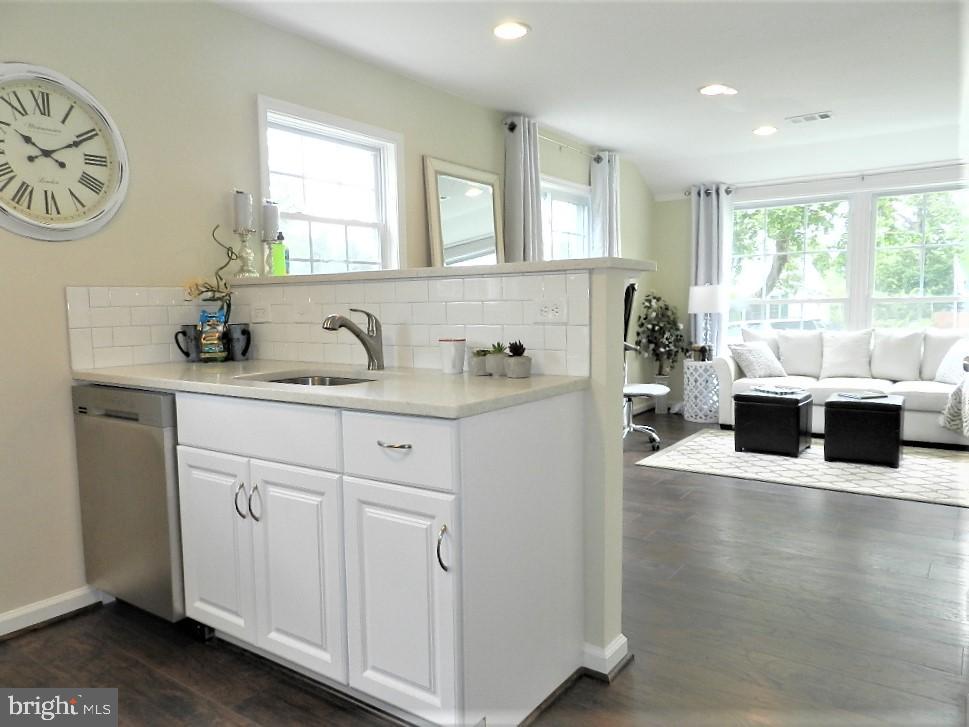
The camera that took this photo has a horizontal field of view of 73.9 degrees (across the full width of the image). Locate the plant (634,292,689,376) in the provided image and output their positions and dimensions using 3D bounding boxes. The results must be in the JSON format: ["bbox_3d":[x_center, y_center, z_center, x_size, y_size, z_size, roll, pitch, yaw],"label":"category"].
[{"bbox_3d":[1.936,-0.317,7.041,0.580,0.910,0.550,2,5,33],"label":"plant"}]

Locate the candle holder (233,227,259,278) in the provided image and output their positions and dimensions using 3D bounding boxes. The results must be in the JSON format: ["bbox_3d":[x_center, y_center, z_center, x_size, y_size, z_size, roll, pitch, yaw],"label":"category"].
[{"bbox_3d":[-1.050,-0.484,2.825,0.108,0.216,0.108,2,5,33],"label":"candle holder"}]

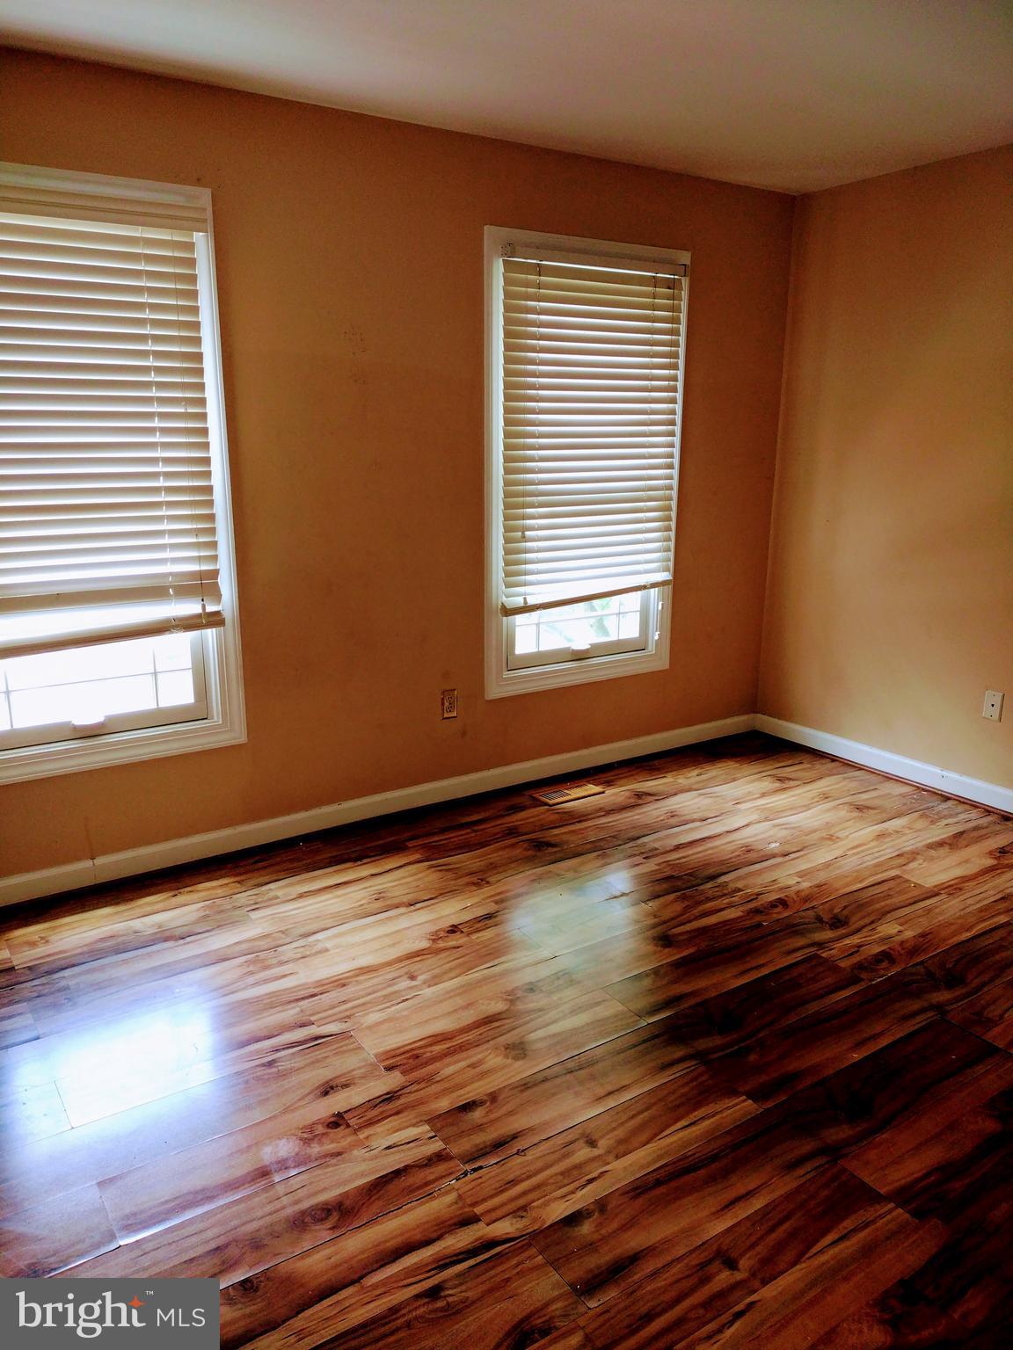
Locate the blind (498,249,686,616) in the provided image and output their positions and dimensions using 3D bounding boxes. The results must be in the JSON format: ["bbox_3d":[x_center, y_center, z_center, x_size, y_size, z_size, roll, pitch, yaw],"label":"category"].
[{"bbox_3d":[0.349,-0.935,4.131,0.865,1.325,0.058,-9,16,-34],"label":"blind"}]

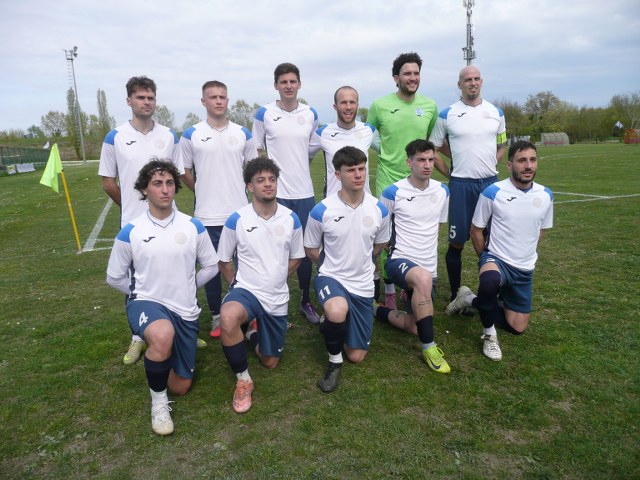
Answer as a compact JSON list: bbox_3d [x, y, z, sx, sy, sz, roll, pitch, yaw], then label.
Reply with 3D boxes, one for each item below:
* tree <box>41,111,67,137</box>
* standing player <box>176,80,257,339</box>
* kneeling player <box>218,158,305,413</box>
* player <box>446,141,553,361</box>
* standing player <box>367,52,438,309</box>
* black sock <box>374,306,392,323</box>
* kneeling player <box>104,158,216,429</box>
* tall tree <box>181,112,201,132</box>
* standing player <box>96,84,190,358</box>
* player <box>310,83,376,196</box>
[{"bbox_3d":[-46.156,-17.819,90.000,4.800,9.000,4.800,-5,11,-15],"label":"tree"},{"bbox_3d":[-0.666,-0.213,3.674,0.560,1.780,0.400,-5,11,-17],"label":"standing player"},{"bbox_3d":[-0.402,0.165,3.022,0.530,1.250,0.980,-5,11,-13],"label":"kneeling player"},{"bbox_3d":[1.211,-0.008,3.503,0.600,1.290,0.850,-6,11,-19],"label":"player"},{"bbox_3d":[0.659,-0.419,4.087,0.580,1.940,0.420,-4,10,-8],"label":"standing player"},{"bbox_3d":[0.478,0.548,3.837,0.120,0.120,0.170,-7,11,-25],"label":"black sock"},{"bbox_3d":[-0.832,0.211,2.776,0.600,1.280,0.850,-6,11,-22],"label":"kneeling player"},{"bbox_3d":[-32.789,-26.909,132.088,6.500,10.900,6.500,-4,10,-10],"label":"tall tree"},{"bbox_3d":[-1.080,-0.142,3.372,0.580,1.780,0.420,-6,11,-19],"label":"standing player"},{"bbox_3d":[0.243,-0.317,4.115,0.600,1.760,0.400,-4,10,-8],"label":"player"}]

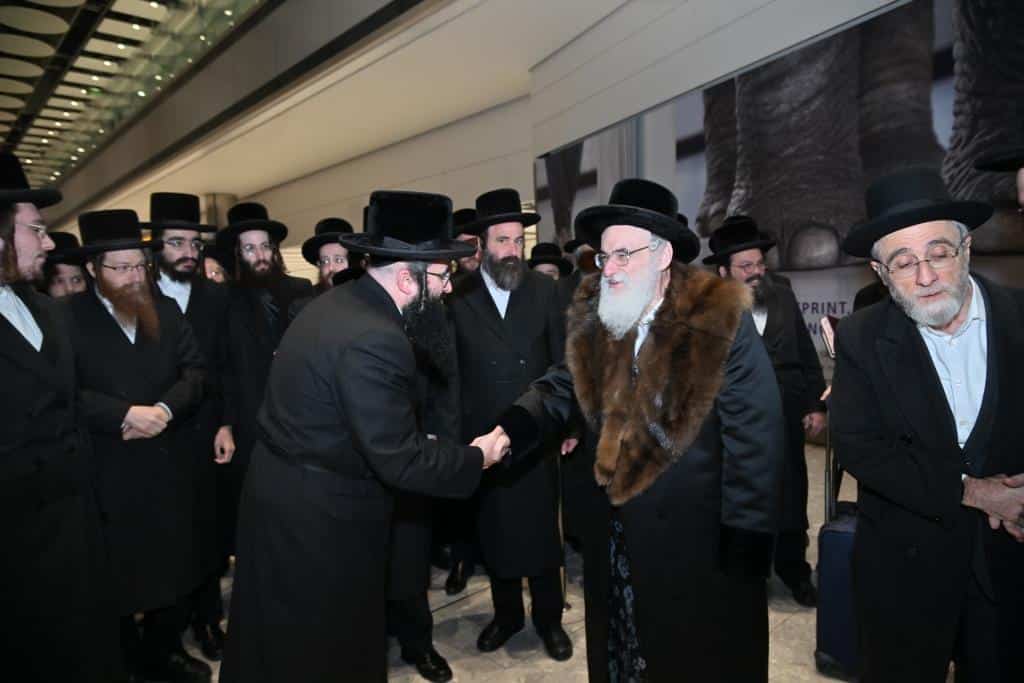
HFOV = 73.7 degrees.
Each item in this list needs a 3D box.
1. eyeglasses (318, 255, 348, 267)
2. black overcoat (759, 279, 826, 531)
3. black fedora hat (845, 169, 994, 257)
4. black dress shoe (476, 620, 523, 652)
[{"bbox_3d":[-0.889,-0.403,3.400,0.140,0.045,0.140,-1,3,-8],"label":"eyeglasses"},{"bbox_3d":[1.270,0.302,3.380,0.580,1.230,0.350,0,2,0],"label":"black overcoat"},{"bbox_3d":[0.969,-0.310,1.640,0.330,0.138,0.360,-14,0,30],"label":"black fedora hat"},{"bbox_3d":[-0.035,1.154,2.770,0.105,0.110,0.290,1,3,35],"label":"black dress shoe"}]

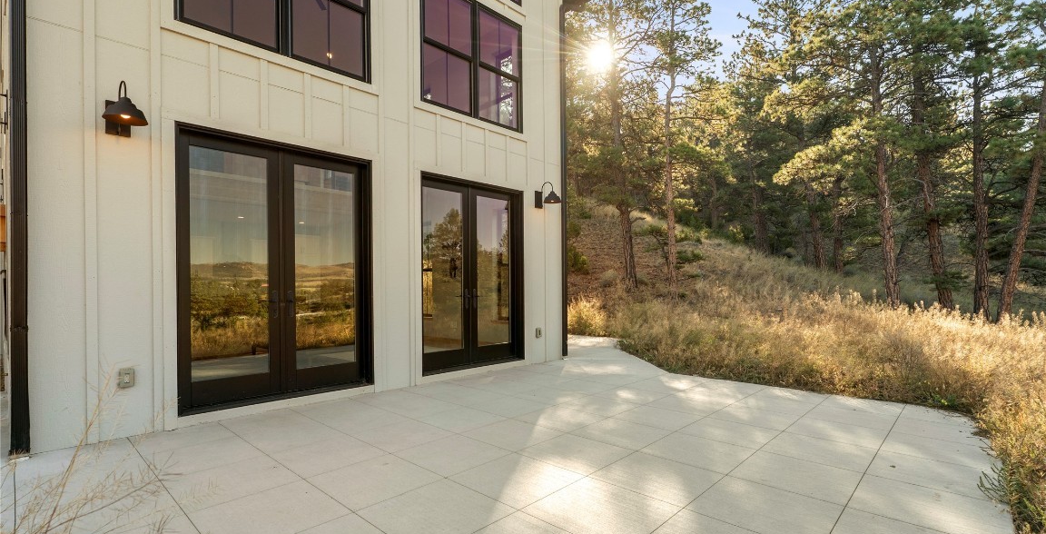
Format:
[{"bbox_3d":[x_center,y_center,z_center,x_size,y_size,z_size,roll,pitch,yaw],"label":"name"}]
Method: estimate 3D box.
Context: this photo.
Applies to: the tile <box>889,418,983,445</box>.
[{"bbox_3d":[3.368,1.337,3.750,0.590,0.050,0.599,-3,-4,44],"label":"tile"}]

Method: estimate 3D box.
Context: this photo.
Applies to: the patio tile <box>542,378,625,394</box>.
[{"bbox_3d":[0.728,1.458,5.519,0.629,0.040,0.627,-3,-4,43],"label":"patio tile"}]

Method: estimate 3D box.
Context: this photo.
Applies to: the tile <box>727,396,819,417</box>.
[{"bbox_3d":[2.508,1.400,4.656,0.629,0.040,0.609,-3,-4,43],"label":"tile"}]

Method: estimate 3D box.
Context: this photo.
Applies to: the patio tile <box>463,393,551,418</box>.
[{"bbox_3d":[-0.116,1.417,4.631,0.629,0.040,0.609,-3,-4,43],"label":"patio tile"}]

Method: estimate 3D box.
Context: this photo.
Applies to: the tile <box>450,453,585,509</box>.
[{"bbox_3d":[-0.038,1.322,2.867,0.621,0.050,0.599,-3,-4,44],"label":"tile"}]

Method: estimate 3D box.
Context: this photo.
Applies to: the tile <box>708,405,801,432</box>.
[{"bbox_3d":[2.068,1.366,4.166,0.621,0.050,0.599,-3,-4,44],"label":"tile"}]

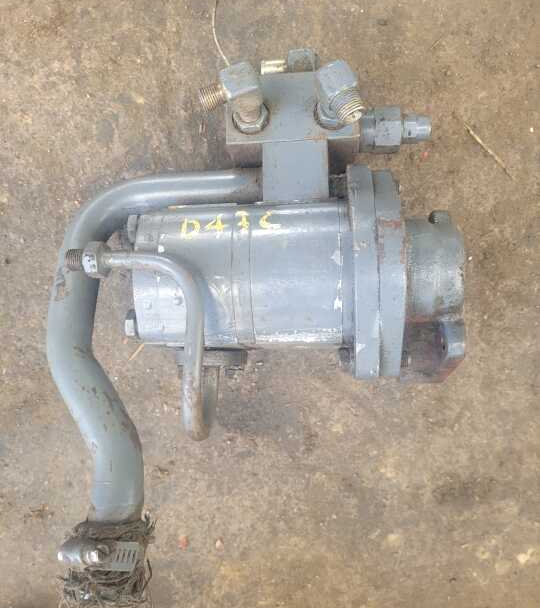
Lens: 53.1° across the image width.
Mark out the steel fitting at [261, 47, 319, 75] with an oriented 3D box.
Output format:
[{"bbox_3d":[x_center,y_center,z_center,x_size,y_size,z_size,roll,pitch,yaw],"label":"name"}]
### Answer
[{"bbox_3d":[0.015,-0.172,0.401,0.044,0.021,0.026,-3,86,1],"label":"steel fitting"}]

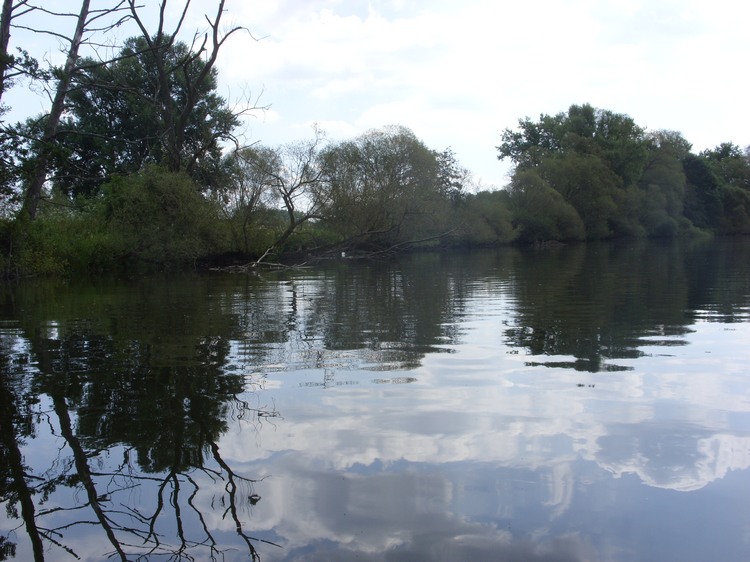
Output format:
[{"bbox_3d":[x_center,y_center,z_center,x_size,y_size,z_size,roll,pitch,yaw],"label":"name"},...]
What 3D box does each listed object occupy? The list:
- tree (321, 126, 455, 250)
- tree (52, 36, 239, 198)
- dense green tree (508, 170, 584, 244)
[{"bbox_3d":[0.699,-5.114,46.000,7.260,6.900,7.000,-1,3,1],"label":"tree"},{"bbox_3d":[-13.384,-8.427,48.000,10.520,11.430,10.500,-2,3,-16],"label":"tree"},{"bbox_3d":[16.252,-7.155,78.000,6.990,6.870,7.000,0,3,12],"label":"dense green tree"}]

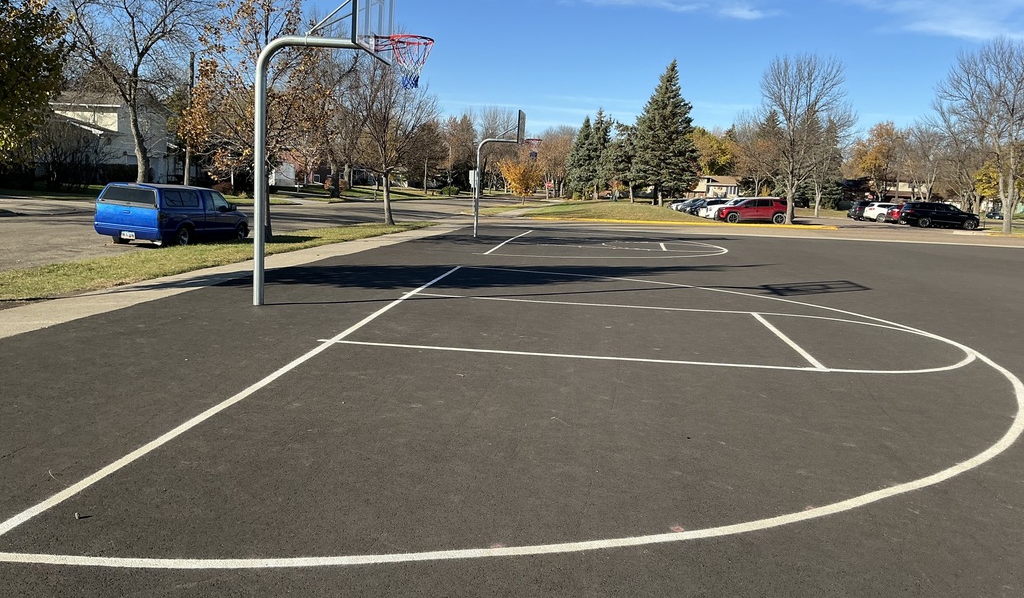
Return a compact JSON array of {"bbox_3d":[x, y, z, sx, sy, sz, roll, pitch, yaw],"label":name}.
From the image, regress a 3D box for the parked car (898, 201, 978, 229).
[{"bbox_3d":[32.720,-6.424,63.500,5.450,1.880,2.020,3,7,6],"label":"parked car"}]

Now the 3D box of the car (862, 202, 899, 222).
[{"bbox_3d":[33.897,-7.631,73.500,4.900,1.740,1.930,3,7,5],"label":"car"}]

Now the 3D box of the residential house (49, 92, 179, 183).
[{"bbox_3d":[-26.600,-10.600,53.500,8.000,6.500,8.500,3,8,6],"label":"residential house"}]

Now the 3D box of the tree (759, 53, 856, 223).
[{"bbox_3d":[19.312,-10.495,54.500,6.200,11.100,6.200,3,7,0],"label":"tree"}]

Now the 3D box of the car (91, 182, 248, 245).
[{"bbox_3d":[-9.050,-2.380,22.800,1.780,1.600,5.150,4,8,9],"label":"car"}]

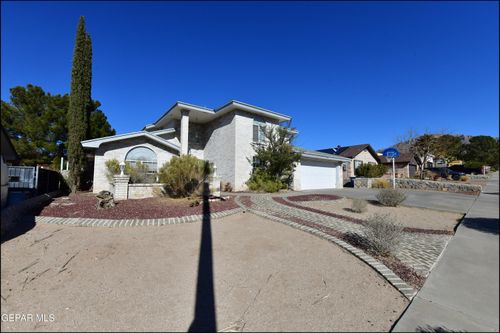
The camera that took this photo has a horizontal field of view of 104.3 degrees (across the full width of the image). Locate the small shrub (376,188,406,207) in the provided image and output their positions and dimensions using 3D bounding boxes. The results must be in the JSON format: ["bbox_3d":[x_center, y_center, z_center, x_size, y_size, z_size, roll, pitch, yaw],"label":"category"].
[{"bbox_3d":[6.136,1.321,8.448,1.050,0.760,1.000,3,-4,-38],"label":"small shrub"}]

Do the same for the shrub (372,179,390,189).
[{"bbox_3d":[11.213,1.450,16.577,1.200,0.850,1.150,3,-4,-38],"label":"shrub"}]

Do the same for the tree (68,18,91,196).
[{"bbox_3d":[-9.207,-3.391,10.380,1.000,9.750,1.000,3,-4,-38],"label":"tree"}]

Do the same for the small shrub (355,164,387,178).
[{"bbox_3d":[14.398,0.557,23.036,3.000,1.750,2.600,3,-4,-38],"label":"small shrub"}]

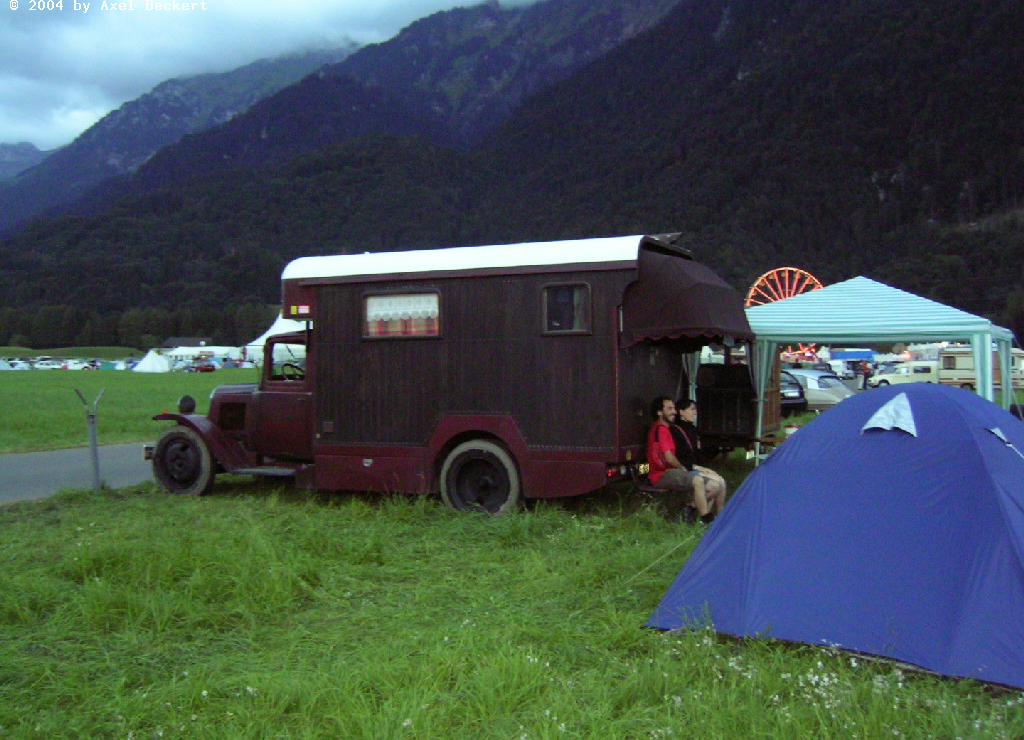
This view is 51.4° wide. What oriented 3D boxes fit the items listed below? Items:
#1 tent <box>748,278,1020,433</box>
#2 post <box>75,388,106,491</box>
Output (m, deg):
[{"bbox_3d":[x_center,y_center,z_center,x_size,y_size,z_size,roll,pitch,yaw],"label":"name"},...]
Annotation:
[{"bbox_3d":[4.055,0.220,12.416,3.000,2.620,3.000,0,0,29],"label":"tent"},{"bbox_3d":[-5.136,0.857,13.006,0.440,1.270,0.100,-3,0,23],"label":"post"}]

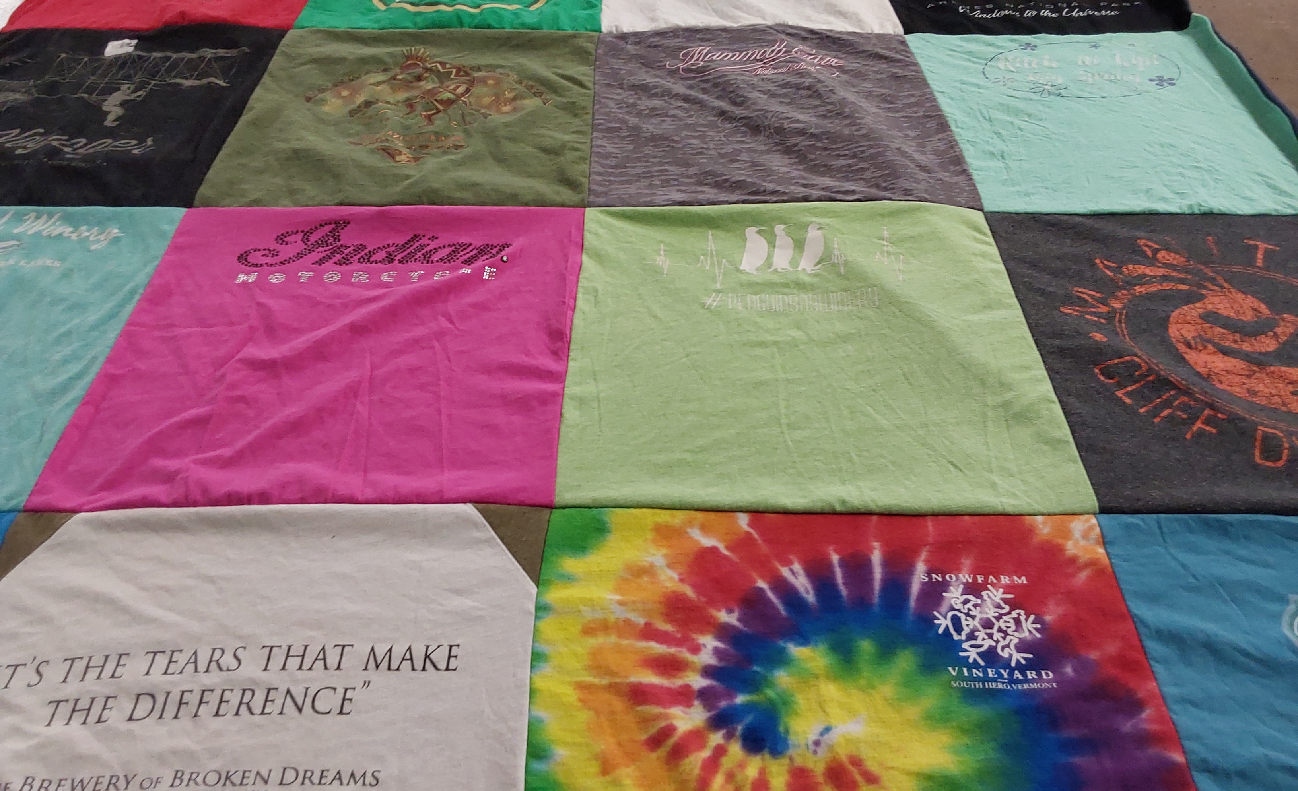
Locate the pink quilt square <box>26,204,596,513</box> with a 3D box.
[{"bbox_3d":[-0.256,-0.053,0.892,0.388,0.020,0.387,0,43,0],"label":"pink quilt square"}]

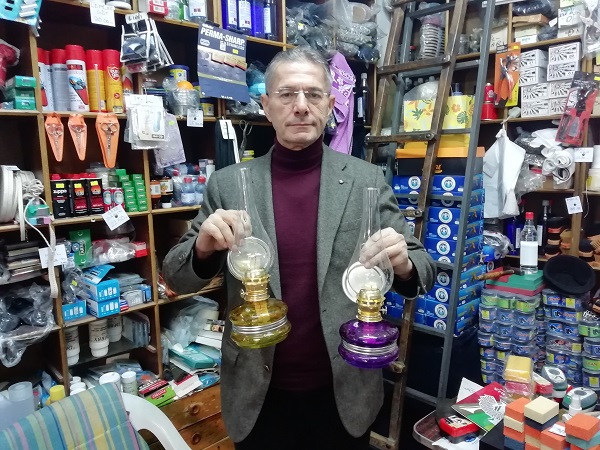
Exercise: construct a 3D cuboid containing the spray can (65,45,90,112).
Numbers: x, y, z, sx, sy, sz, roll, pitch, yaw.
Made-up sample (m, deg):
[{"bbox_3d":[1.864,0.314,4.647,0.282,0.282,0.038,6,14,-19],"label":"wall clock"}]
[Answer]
[{"bbox_3d":[-0.760,-0.496,1.544,0.059,0.222,0.059,-7,10,-33],"label":"spray can"}]

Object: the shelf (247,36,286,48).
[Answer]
[{"bbox_3d":[-0.277,-0.771,1.928,0.325,0.018,0.250,-9,12,-44],"label":"shelf"}]

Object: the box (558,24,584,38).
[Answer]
[{"bbox_3d":[1.333,-0.928,2.201,0.104,0.060,0.150,6,11,41],"label":"box"}]

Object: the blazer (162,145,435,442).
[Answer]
[{"bbox_3d":[-0.004,0.193,1.140,0.650,0.780,0.360,-1,8,0],"label":"blazer"}]

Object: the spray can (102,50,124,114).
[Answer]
[{"bbox_3d":[-0.663,-0.511,1.626,0.059,0.224,0.059,-1,8,0],"label":"spray can"}]

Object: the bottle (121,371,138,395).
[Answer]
[{"bbox_3d":[-0.620,0.597,1.648,0.050,0.100,0.050,-8,11,-40],"label":"bottle"}]

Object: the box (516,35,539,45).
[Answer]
[{"bbox_3d":[1.191,-0.933,2.326,0.100,0.042,0.130,6,11,41],"label":"box"}]

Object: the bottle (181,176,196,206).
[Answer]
[{"bbox_3d":[-0.433,-0.135,1.753,0.056,0.116,0.050,-9,12,-44],"label":"bottle"}]

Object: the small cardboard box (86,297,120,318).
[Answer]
[{"bbox_3d":[-0.670,0.266,1.530,0.071,0.053,0.140,-8,11,-41],"label":"small cardboard box"}]

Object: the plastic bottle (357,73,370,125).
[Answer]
[{"bbox_3d":[0.357,-0.695,2.514,0.074,0.283,0.074,-1,8,0],"label":"plastic bottle"}]

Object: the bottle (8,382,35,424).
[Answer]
[{"bbox_3d":[-0.793,0.555,1.297,0.062,0.190,0.062,-9,12,-44],"label":"bottle"}]

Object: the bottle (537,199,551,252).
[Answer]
[{"bbox_3d":[1.200,0.015,2.182,0.060,0.252,0.062,-6,10,-31],"label":"bottle"}]

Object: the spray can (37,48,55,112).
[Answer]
[{"bbox_3d":[-0.881,-0.488,1.541,0.058,0.214,0.058,-7,10,-34],"label":"spray can"}]

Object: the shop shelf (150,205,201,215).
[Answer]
[{"bbox_3d":[-0.508,-0.076,1.794,0.288,0.017,0.250,-9,12,-44],"label":"shop shelf"}]

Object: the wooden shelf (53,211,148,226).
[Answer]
[{"bbox_3d":[-0.732,-0.039,1.577,0.309,0.016,0.250,-9,12,-44],"label":"wooden shelf"}]

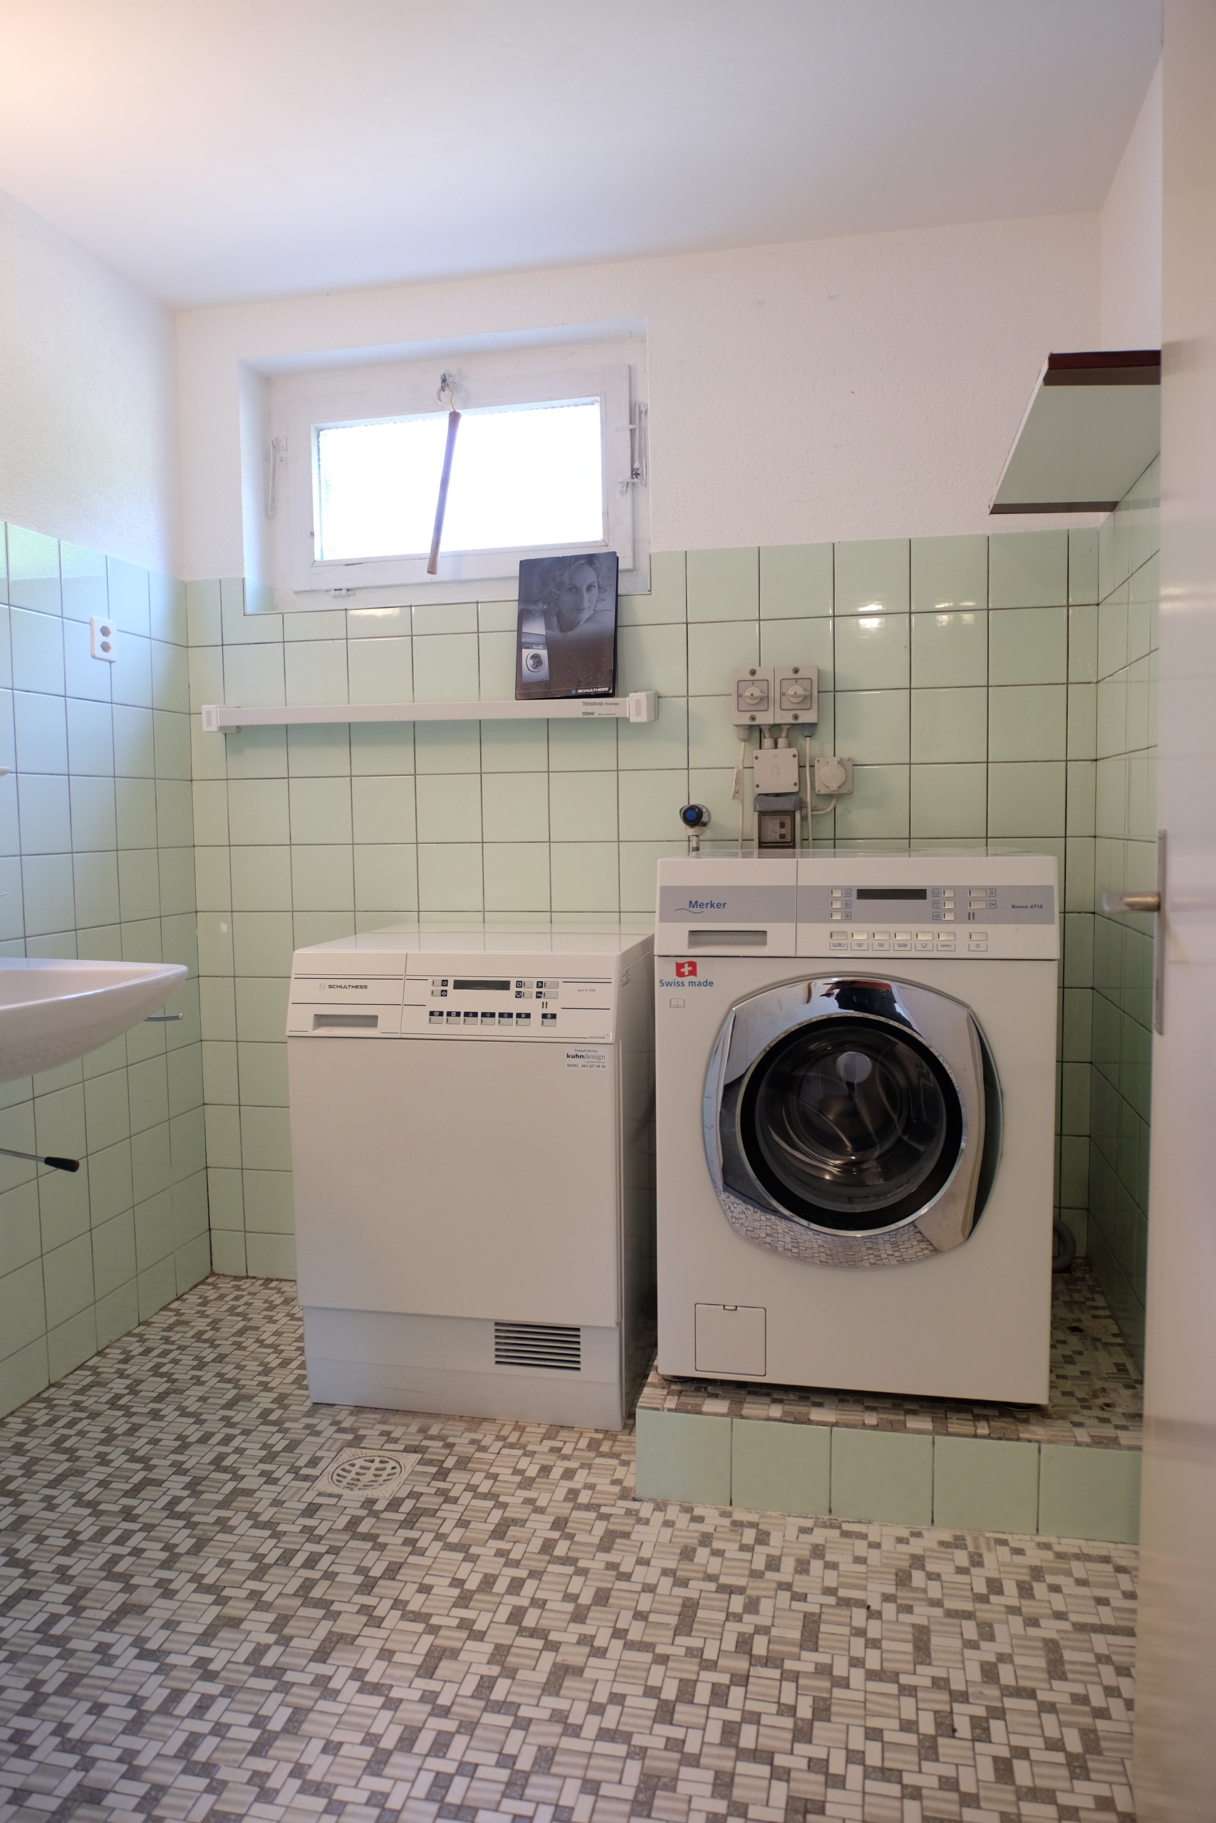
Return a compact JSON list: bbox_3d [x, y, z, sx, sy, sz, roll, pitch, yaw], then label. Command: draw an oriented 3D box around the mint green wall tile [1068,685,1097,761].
[{"bbox_3d":[0.935,-0.373,2.397,0.052,0.149,0.010,0,4,12],"label":"mint green wall tile"}]

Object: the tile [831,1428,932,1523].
[{"bbox_3d":[0.415,0.854,1.843,0.149,0.139,0.010,0,4,11],"label":"tile"}]

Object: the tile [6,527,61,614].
[{"bbox_3d":[-1.061,-0.629,2.238,0.010,0.143,0.147,0,5,11],"label":"tile"}]

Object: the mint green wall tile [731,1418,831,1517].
[{"bbox_3d":[0.266,0.849,1.864,0.150,0.140,0.010,0,5,11],"label":"mint green wall tile"}]

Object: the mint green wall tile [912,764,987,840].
[{"bbox_3d":[0.684,-0.221,2.444,0.150,0.150,0.010,0,5,12],"label":"mint green wall tile"}]

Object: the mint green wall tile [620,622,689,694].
[{"bbox_3d":[0.092,-0.521,2.543,0.147,0.147,0.010,0,5,12],"label":"mint green wall tile"}]

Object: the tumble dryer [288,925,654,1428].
[{"bbox_3d":[-0.212,0.474,2.393,0.597,0.849,0.586,0,4,12],"label":"tumble dryer"}]

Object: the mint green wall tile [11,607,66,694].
[{"bbox_3d":[-1.065,-0.484,2.261,0.010,0.149,0.149,0,4,11],"label":"mint green wall tile"}]

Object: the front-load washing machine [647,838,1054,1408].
[{"bbox_3d":[0.428,0.326,2.146,0.600,0.855,0.627,0,5,12],"label":"front-load washing machine"}]

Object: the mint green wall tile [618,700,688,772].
[{"bbox_3d":[0.095,-0.374,2.570,0.149,0.149,0.008,0,5,12],"label":"mint green wall tile"}]

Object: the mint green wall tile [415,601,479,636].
[{"bbox_3d":[-0.357,-0.642,2.678,0.150,0.062,0.010,0,4,12],"label":"mint green wall tile"}]

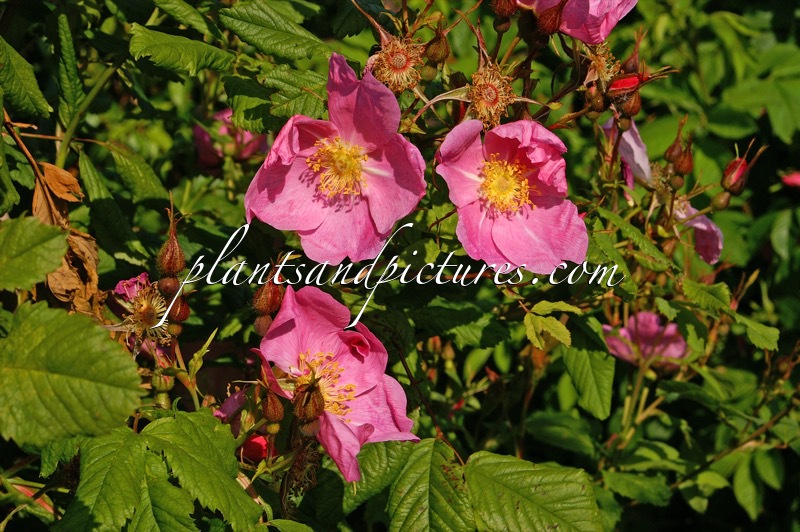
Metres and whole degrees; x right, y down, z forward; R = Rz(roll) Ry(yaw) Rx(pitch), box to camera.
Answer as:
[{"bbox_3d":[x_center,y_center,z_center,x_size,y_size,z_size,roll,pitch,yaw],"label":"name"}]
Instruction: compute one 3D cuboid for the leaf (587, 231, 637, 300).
[{"bbox_3d":[0.074,0.000,0.700,0.013,0.029,0.010,-32,6,-9],"label":"leaf"}]

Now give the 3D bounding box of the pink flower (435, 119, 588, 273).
[{"bbox_3d":[0.038,-0.024,0.685,0.053,0.053,0.026,0,0,3],"label":"pink flower"}]

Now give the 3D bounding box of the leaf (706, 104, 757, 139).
[{"bbox_3d":[0.143,-0.062,0.860,0.022,0.016,0.010,4,23,9],"label":"leaf"}]

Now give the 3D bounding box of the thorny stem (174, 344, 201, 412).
[{"bbox_3d":[-0.074,0.039,0.700,0.008,0.025,0.007,-17,12,0],"label":"thorny stem"}]

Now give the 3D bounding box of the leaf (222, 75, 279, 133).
[{"bbox_3d":[-0.059,-0.064,0.790,0.020,0.025,0.009,-26,-15,-8],"label":"leaf"}]

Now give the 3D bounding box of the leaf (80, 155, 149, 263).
[{"bbox_3d":[-0.118,-0.024,0.820,0.016,0.050,0.009,-27,-12,-18],"label":"leaf"}]

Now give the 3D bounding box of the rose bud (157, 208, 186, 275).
[{"bbox_3d":[-0.078,-0.008,0.680,0.010,0.023,0.010,-2,12,0],"label":"rose bud"}]

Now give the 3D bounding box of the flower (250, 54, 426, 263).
[{"bbox_3d":[-0.022,-0.036,0.680,0.062,0.071,0.029,0,0,2],"label":"flower"}]

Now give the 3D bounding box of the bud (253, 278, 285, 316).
[{"bbox_3d":[-0.045,0.011,0.680,0.011,0.014,0.010,3,12,-1],"label":"bud"}]

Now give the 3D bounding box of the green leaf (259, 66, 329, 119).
[{"bbox_3d":[-0.039,-0.063,0.730,0.025,0.021,0.008,0,30,0],"label":"green leaf"}]

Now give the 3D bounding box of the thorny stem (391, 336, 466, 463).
[{"bbox_3d":[0.011,0.052,0.790,0.004,0.059,0.004,-29,-6,0],"label":"thorny stem"}]

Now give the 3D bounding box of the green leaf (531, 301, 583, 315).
[{"bbox_3d":[0.061,0.016,0.770,0.019,0.005,0.009,3,31,5],"label":"green leaf"}]

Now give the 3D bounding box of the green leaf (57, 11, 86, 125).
[{"bbox_3d":[-0.124,-0.073,0.750,0.011,0.044,0.010,-9,13,-25],"label":"green leaf"}]

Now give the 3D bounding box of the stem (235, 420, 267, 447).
[{"bbox_3d":[-0.052,0.058,0.690,0.013,0.004,0.004,-39,0,9],"label":"stem"}]

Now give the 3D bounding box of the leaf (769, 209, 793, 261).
[{"bbox_3d":[0.181,-0.015,0.950,0.013,0.025,0.007,3,-6,25],"label":"leaf"}]

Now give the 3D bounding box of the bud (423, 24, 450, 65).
[{"bbox_3d":[0.013,-0.080,0.720,0.009,0.015,0.009,0,23,0],"label":"bud"}]

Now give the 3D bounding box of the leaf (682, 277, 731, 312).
[{"bbox_3d":[0.126,0.012,0.820,0.021,0.008,0.012,21,63,12],"label":"leaf"}]

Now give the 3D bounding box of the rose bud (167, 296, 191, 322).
[{"bbox_3d":[-0.076,0.015,0.685,0.008,0.009,0.008,-2,12,0],"label":"rose bud"}]

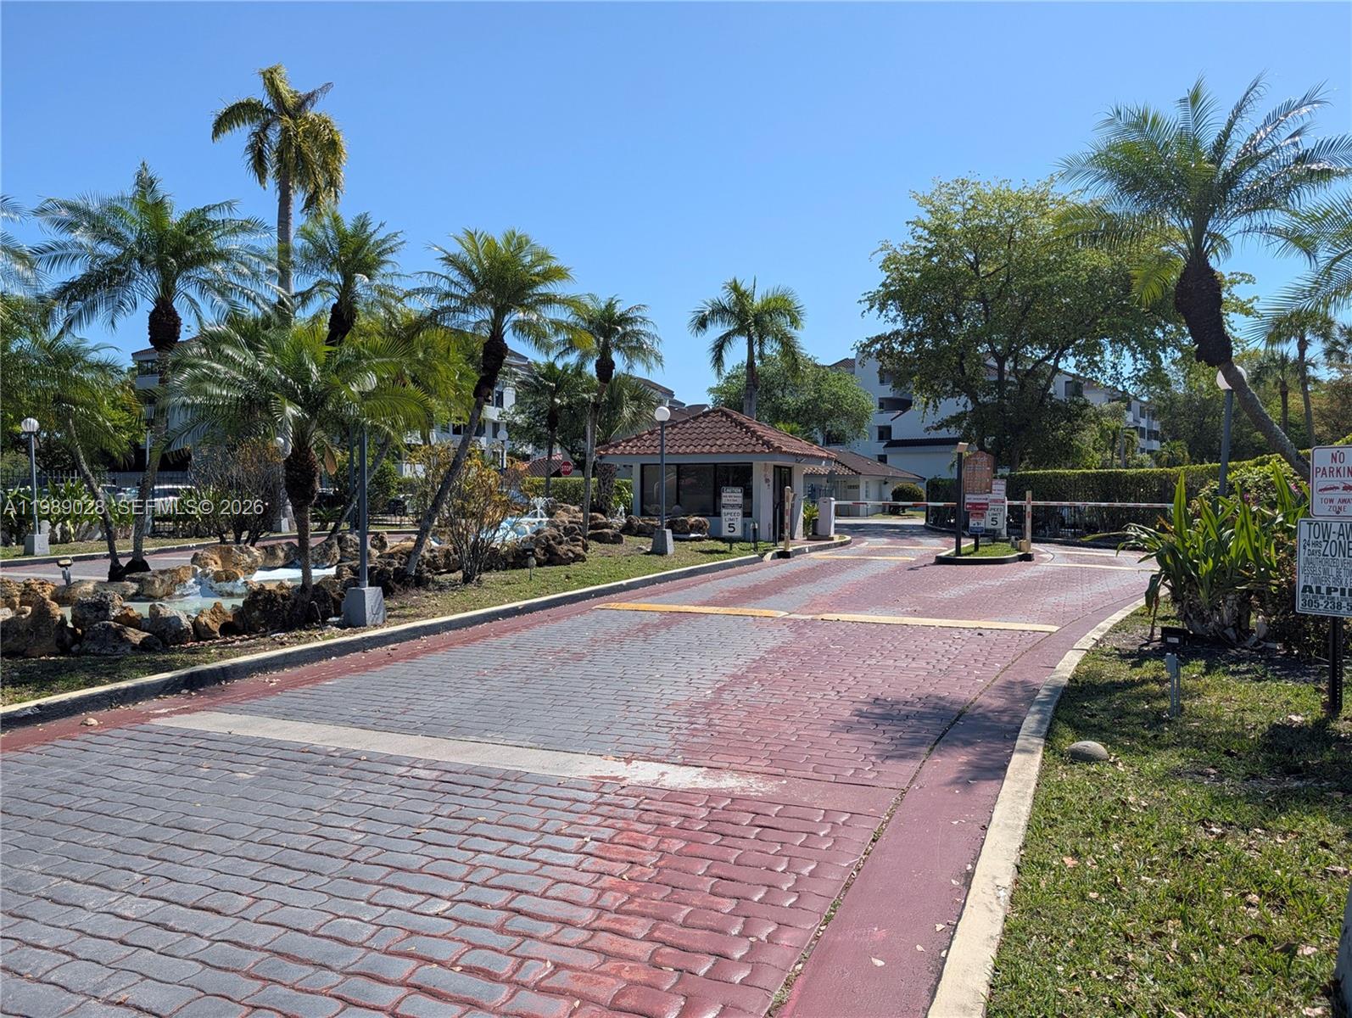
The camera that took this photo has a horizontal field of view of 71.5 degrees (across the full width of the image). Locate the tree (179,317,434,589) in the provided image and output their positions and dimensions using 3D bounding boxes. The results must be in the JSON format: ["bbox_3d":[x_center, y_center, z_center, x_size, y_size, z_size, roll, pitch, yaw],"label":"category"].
[{"bbox_3d":[-4.788,-0.673,11.985,3.200,3.578,3.100,0,2,0],"label":"tree"}]

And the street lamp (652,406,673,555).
[{"bbox_3d":[-0.271,-0.550,18.492,0.380,2.956,0.380,0,2,0],"label":"street lamp"}]

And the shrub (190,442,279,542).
[{"bbox_3d":[-9.674,-0.324,20.600,2.000,2.387,1.900,0,2,0],"label":"shrub"}]

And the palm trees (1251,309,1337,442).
[{"bbox_3d":[27.100,-4.100,41.000,3.500,8.900,3.400,1,2,33],"label":"palm trees"}]

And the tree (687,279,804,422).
[{"bbox_3d":[2.713,-4.191,36.000,4.400,9.395,4.200,0,2,0],"label":"tree"}]

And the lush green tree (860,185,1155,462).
[{"bbox_3d":[12.759,-6.115,35.822,11.600,13.229,11.000,0,2,0],"label":"lush green tree"}]

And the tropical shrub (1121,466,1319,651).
[{"bbox_3d":[5.153,0.409,8.918,1.800,1.670,1.700,0,2,0],"label":"tropical shrub"}]

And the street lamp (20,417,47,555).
[{"bbox_3d":[-13.669,-0.493,19.994,0.380,2.905,0.380,1,2,22],"label":"street lamp"}]

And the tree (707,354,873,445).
[{"bbox_3d":[5.795,-3.923,47.899,8.500,8.074,8.000,0,2,0],"label":"tree"}]

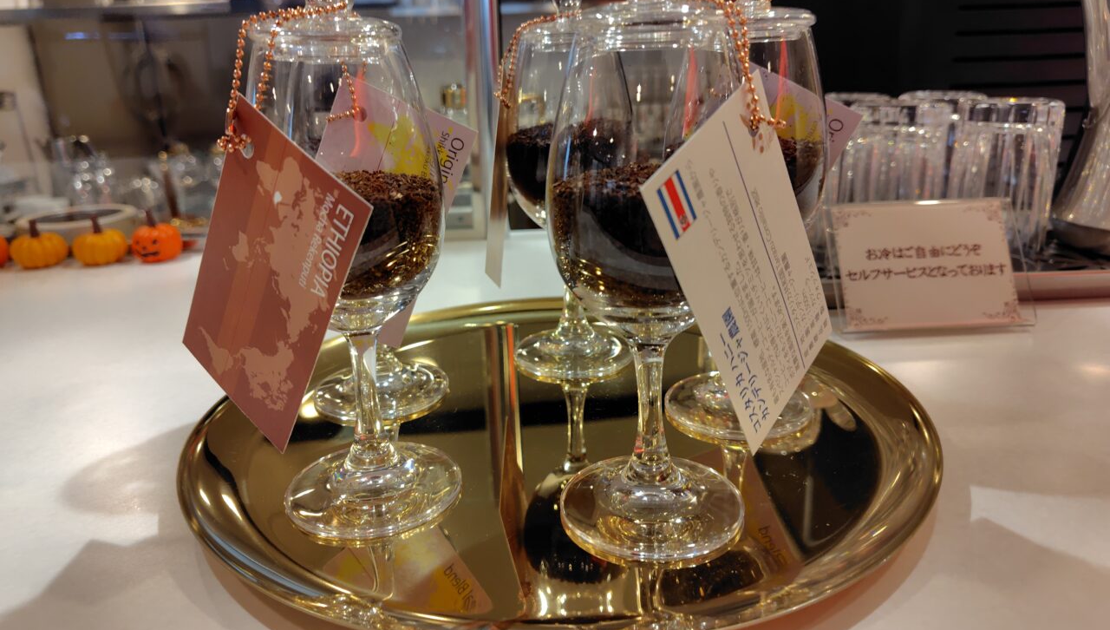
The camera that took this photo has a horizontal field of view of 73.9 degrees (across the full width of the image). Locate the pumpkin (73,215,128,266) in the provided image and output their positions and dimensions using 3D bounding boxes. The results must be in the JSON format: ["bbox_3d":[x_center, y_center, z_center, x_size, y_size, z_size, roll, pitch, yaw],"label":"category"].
[{"bbox_3d":[-0.376,-0.061,0.603,0.039,0.041,0.039,-2,18,0],"label":"pumpkin"}]

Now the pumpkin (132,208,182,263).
[{"bbox_3d":[-0.332,-0.065,0.607,0.037,0.043,0.037,-3,18,-5],"label":"pumpkin"}]

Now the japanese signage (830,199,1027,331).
[{"bbox_3d":[0.209,-0.028,0.414,0.106,0.074,0.014,-2,-9,0],"label":"japanese signage"}]

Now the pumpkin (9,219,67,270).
[{"bbox_3d":[-0.425,-0.058,0.600,0.040,0.039,0.040,-2,18,0],"label":"pumpkin"}]

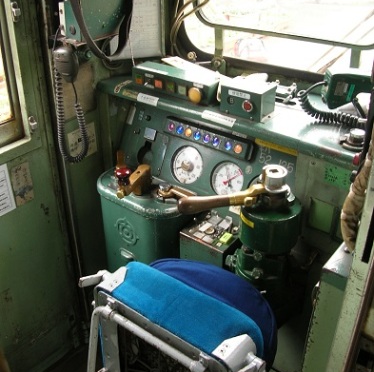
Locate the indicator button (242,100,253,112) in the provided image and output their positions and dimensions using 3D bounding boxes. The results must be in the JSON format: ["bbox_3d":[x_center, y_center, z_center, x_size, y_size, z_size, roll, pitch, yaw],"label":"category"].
[{"bbox_3d":[0.158,-0.206,1.311,0.033,0.033,0.013,22,36,34],"label":"indicator button"}]

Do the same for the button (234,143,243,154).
[{"bbox_3d":[0.136,-0.097,1.327,0.025,0.025,0.013,22,15,34],"label":"button"}]

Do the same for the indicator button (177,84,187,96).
[{"bbox_3d":[-0.012,-0.272,1.439,0.030,0.025,0.013,22,36,34],"label":"indicator button"}]

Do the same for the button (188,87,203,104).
[{"bbox_3d":[0.023,-0.251,1.402,0.045,0.045,0.029,22,36,34],"label":"button"}]

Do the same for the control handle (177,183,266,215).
[{"bbox_3d":[0.080,0.022,1.101,0.207,0.043,0.036,-10,31,-16],"label":"control handle"}]

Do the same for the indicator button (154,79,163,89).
[{"bbox_3d":[-0.083,-0.299,1.490,0.030,0.023,0.013,22,36,34],"label":"indicator button"}]

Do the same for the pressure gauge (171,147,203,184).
[{"bbox_3d":[0.005,-0.059,1.454,0.113,0.113,0.029,22,15,34],"label":"pressure gauge"}]

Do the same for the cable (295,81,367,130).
[{"bbox_3d":[0.366,-0.204,1.283,0.178,0.086,0.072,22,36,34],"label":"cable"}]

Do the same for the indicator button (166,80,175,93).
[{"bbox_3d":[-0.047,-0.285,1.464,0.031,0.025,0.013,22,36,34],"label":"indicator button"}]

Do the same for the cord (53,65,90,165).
[{"bbox_3d":[-0.319,-0.193,1.400,0.089,0.269,0.036,-2,30,-3],"label":"cord"}]

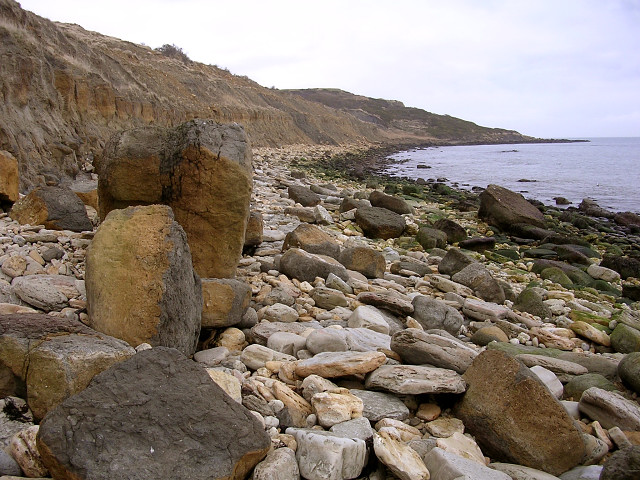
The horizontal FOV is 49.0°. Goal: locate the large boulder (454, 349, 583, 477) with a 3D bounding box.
[{"bbox_3d":[1.000,0.844,3.609,0.420,0.470,0.680,-7,11,-41],"label":"large boulder"}]

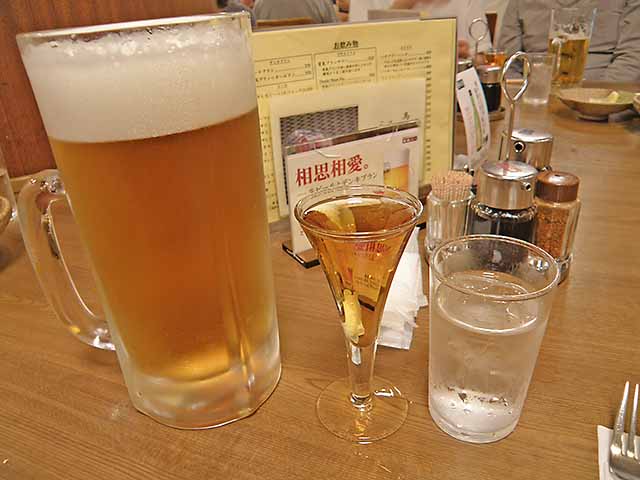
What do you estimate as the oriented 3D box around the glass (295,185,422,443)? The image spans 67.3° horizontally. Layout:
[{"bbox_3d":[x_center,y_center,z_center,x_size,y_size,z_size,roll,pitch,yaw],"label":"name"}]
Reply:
[{"bbox_3d":[0.022,0.043,0.267,0.062,0.133,0.062,-3,28,0],"label":"glass"}]

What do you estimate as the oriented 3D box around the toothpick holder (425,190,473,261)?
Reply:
[{"bbox_3d":[0.119,-0.017,0.442,0.043,0.057,0.043,-3,28,0],"label":"toothpick holder"}]

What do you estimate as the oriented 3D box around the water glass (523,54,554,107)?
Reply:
[{"bbox_3d":[0.441,-0.330,0.986,0.059,0.094,0.059,-3,28,0],"label":"water glass"}]

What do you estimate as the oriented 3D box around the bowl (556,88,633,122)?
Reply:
[{"bbox_3d":[0.492,-0.238,0.861,0.123,0.040,0.123,-3,28,0],"label":"bowl"}]

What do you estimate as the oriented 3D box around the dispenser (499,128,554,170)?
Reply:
[{"bbox_3d":[0.208,-0.064,0.493,0.051,0.087,0.053,19,35,36],"label":"dispenser"}]

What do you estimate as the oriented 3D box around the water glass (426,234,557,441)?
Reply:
[{"bbox_3d":[0.090,0.057,0.268,0.063,0.101,0.063,-3,28,0],"label":"water glass"}]

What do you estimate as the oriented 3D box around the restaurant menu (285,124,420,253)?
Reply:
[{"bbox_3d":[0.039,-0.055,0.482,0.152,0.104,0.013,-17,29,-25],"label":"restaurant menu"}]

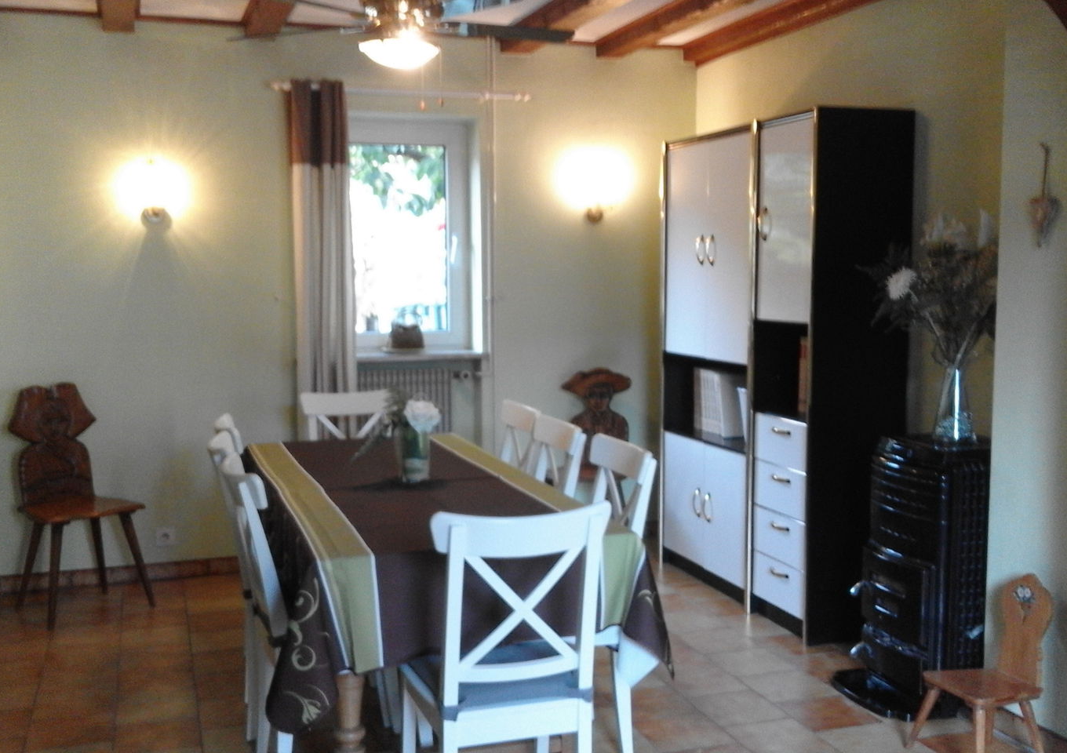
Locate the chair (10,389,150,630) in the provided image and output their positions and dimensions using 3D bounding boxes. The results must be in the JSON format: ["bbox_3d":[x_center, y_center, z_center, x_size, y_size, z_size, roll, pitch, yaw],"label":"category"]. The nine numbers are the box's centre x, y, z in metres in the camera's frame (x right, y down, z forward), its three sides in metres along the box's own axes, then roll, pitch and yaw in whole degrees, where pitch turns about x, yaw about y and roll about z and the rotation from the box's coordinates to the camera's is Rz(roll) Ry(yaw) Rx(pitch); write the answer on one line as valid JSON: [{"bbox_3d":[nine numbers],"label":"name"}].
[{"bbox_3d":[-2.022,0.537,4.644,0.480,0.970,0.440,5,8,45],"label":"chair"}]

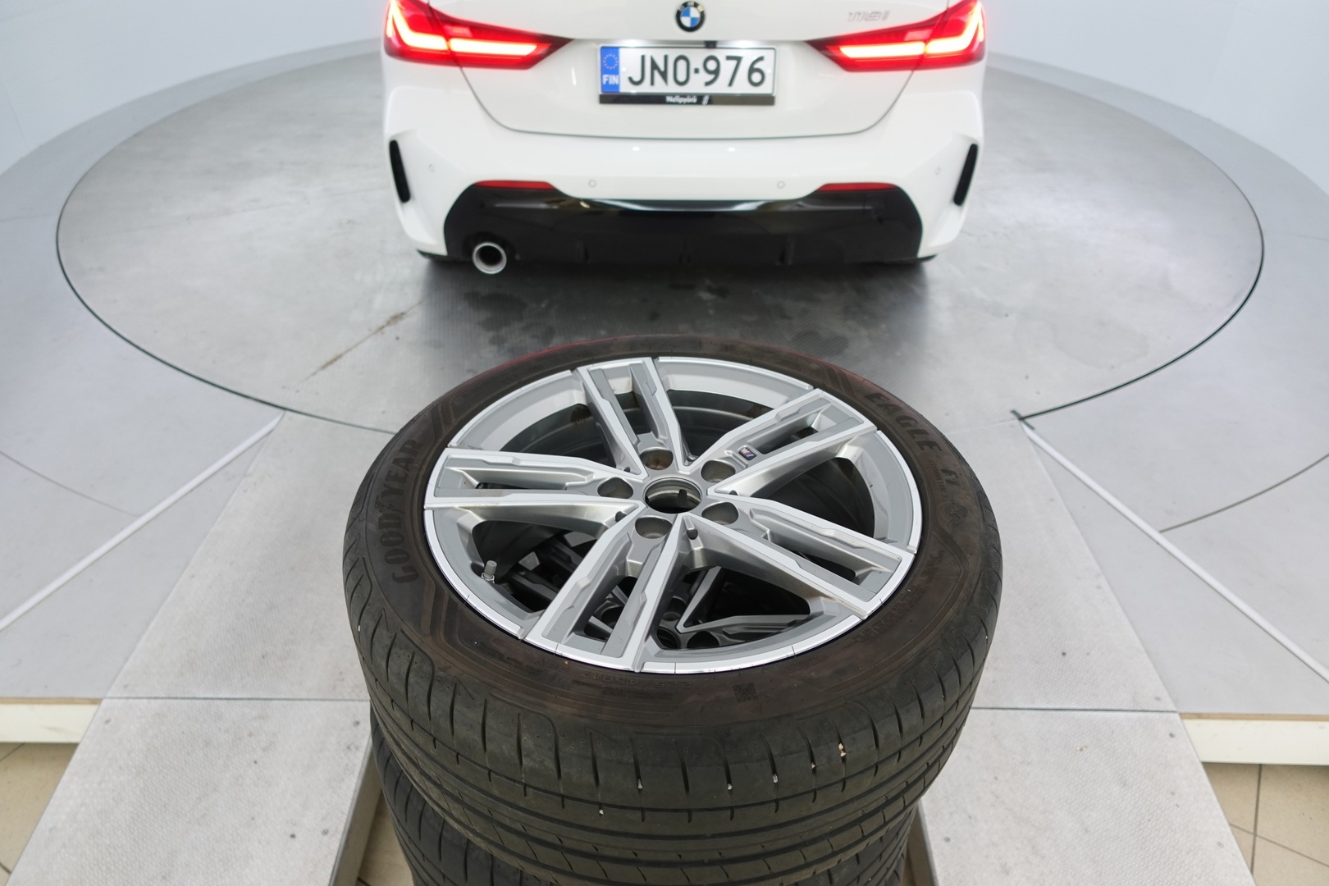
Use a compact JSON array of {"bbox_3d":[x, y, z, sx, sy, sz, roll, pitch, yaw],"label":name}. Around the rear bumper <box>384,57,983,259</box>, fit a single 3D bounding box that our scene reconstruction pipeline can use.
[{"bbox_3d":[0.054,-0.815,2.524,1.760,0.510,0.450,0,36,-1],"label":"rear bumper"}]

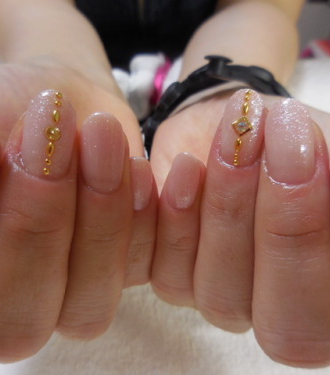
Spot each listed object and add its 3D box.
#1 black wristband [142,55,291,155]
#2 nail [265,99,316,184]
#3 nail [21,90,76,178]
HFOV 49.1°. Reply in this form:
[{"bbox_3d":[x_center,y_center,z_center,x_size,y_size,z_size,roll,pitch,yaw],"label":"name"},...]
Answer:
[{"bbox_3d":[0.025,-0.034,0.165,0.064,0.044,0.018,-2,31,14],"label":"black wristband"},{"bbox_3d":[0.030,-0.011,0.087,0.012,0.020,0.004,2,-16,9],"label":"nail"},{"bbox_3d":[-0.028,-0.012,0.086,0.012,0.021,0.004,5,-17,-17],"label":"nail"}]

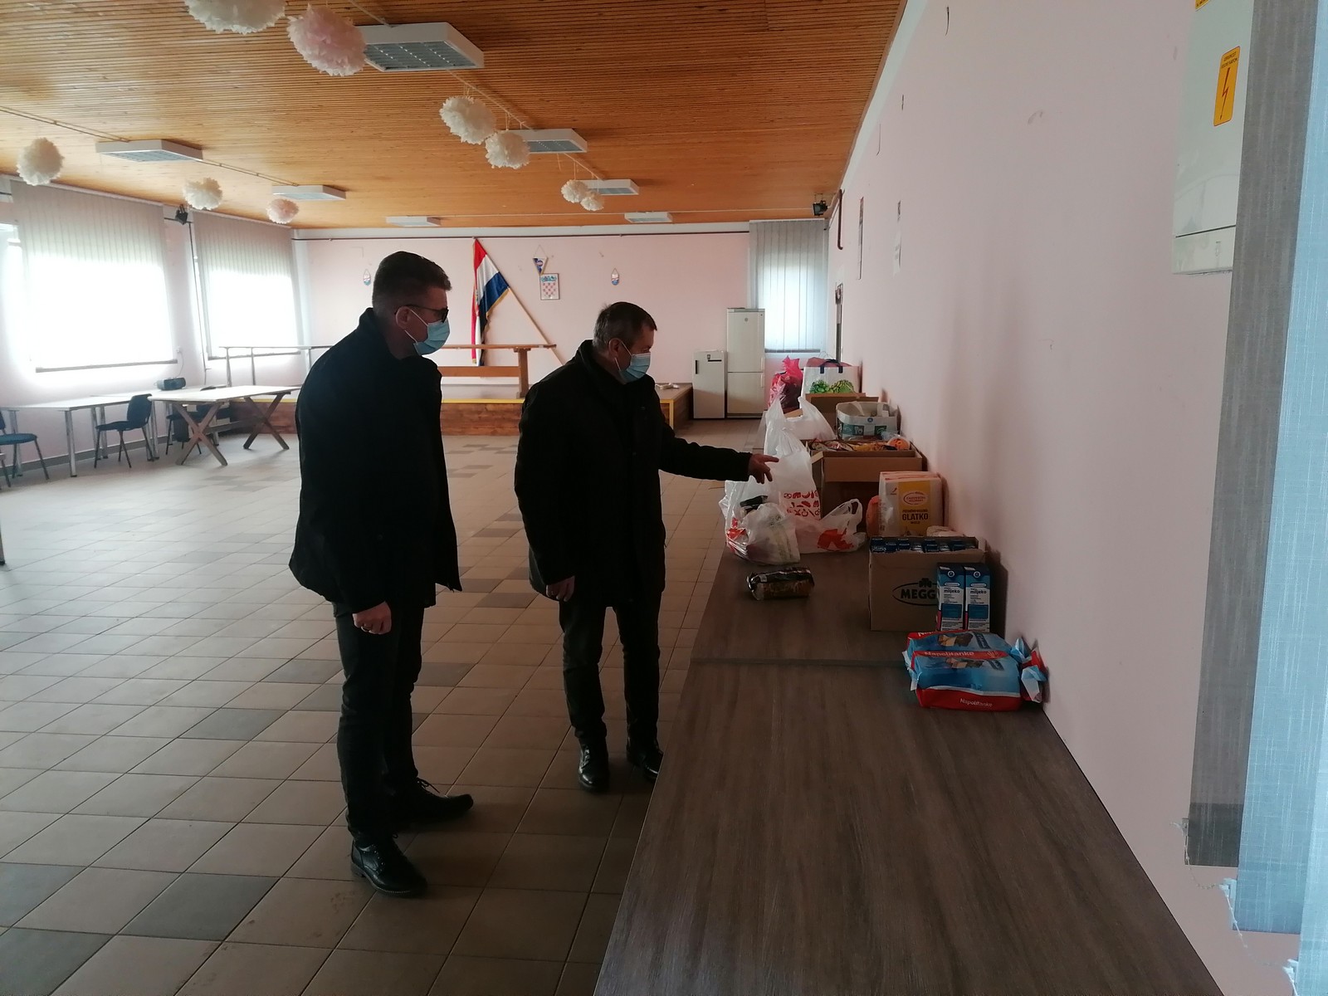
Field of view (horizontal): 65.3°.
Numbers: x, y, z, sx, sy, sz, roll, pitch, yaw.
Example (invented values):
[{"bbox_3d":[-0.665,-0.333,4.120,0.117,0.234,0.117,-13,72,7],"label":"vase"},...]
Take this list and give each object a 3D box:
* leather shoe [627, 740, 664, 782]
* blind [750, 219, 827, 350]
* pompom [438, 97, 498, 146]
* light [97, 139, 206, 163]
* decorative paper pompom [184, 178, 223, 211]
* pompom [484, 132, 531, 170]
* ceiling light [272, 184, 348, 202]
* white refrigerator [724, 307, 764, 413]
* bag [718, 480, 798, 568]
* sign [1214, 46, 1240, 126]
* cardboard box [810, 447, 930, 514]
[{"bbox_3d":[-0.013,0.945,3.778,0.105,0.115,0.295,-7,11,-29],"label":"leather shoe"},{"bbox_3d":[1.990,-3.394,16.648,1.225,2.084,0.100,0,10,7],"label":"blind"},{"bbox_3d":[-1.251,-2.399,6.588,0.350,0.295,0.340,0,10,7],"label":"pompom"},{"bbox_3d":[-4.326,-2.924,8.754,0.590,0.085,0.590,0,10,7],"label":"light"},{"bbox_3d":[-4.403,-2.911,9.902,0.360,0.320,0.360,0,10,7],"label":"decorative paper pompom"},{"bbox_3d":[-1.184,-2.622,7.815,0.340,0.300,0.340,0,10,7],"label":"pompom"},{"bbox_3d":[-4.154,-3.577,12.158,0.615,0.090,0.615,0,10,7],"label":"ceiling light"},{"bbox_3d":[1.299,-2.109,16.265,0.567,1.671,0.600,0,10,8],"label":"white refrigerator"},{"bbox_3d":[0.356,0.071,3.828,0.290,0.290,0.270,0,10,7],"label":"bag"},{"bbox_3d":[0.695,-0.508,1.281,0.004,0.085,0.058,0,10,7],"label":"sign"},{"bbox_3d":[0.917,-0.069,4.676,0.454,0.308,0.380,0,10,8],"label":"cardboard box"}]

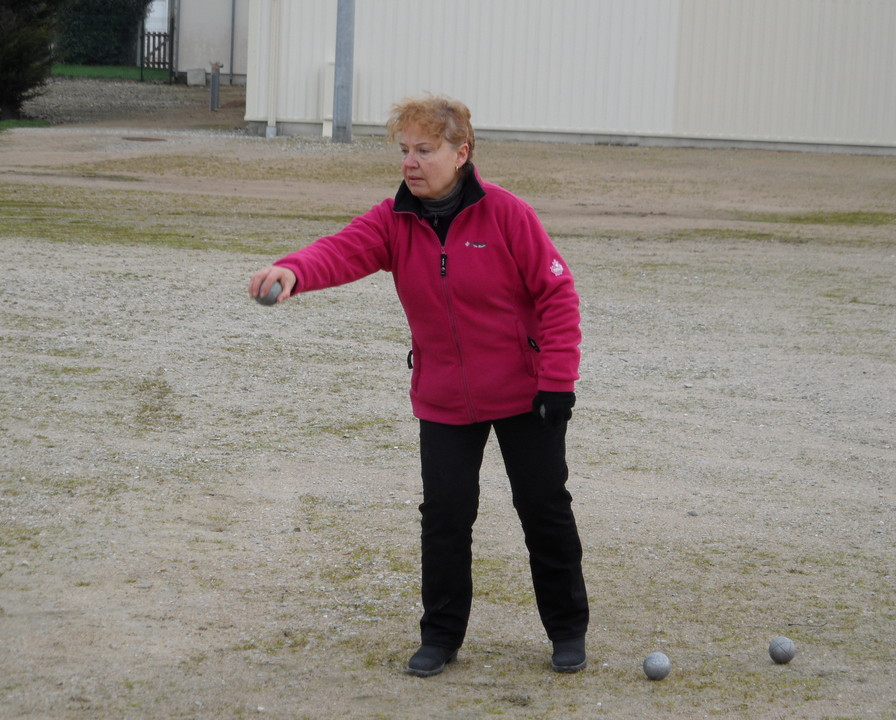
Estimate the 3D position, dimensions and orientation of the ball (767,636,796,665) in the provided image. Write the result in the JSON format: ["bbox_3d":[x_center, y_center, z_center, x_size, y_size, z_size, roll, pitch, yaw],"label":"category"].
[{"bbox_3d":[0.928,0.807,7.710,0.074,0.074,0.074,2,8,0],"label":"ball"}]

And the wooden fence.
[{"bbox_3d":[-7.253,-7.688,69.000,0.720,0.950,0.070,2,8,-2],"label":"wooden fence"}]

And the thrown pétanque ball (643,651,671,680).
[{"bbox_3d":[0.561,0.823,7.460,0.074,0.074,0.074,2,8,0],"label":"thrown pétanque ball"}]

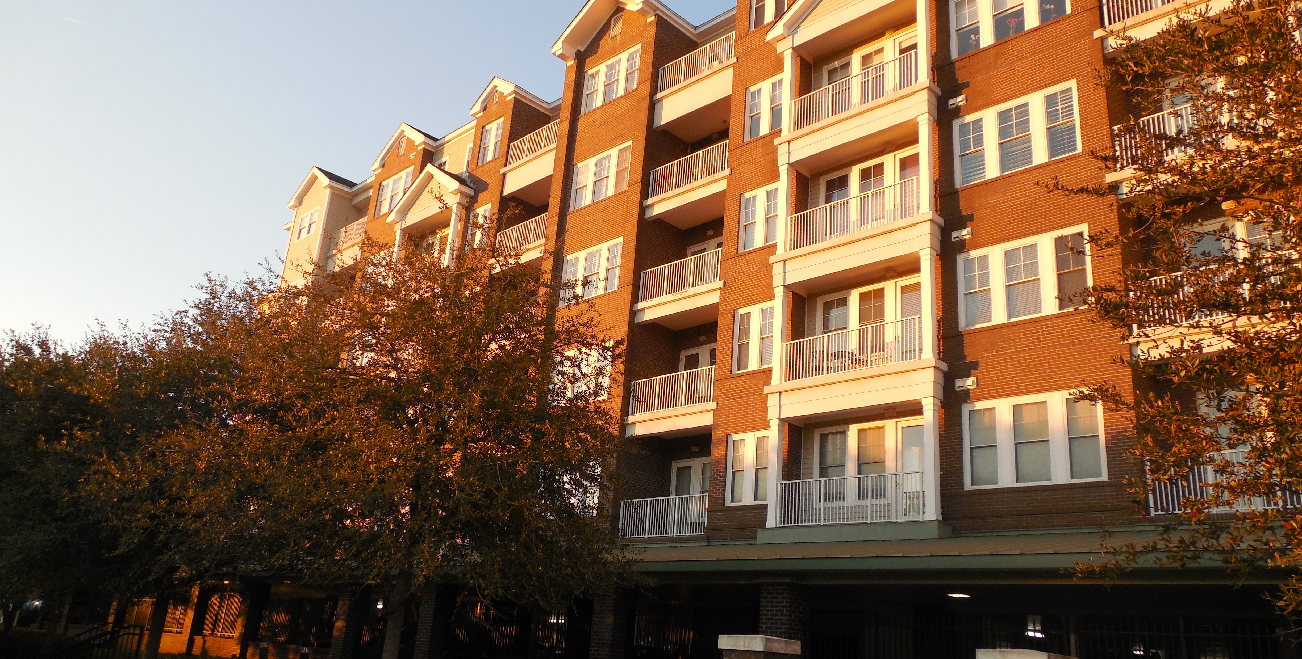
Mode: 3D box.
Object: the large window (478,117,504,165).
[{"bbox_3d":[-6.484,-7.632,38.164,1.471,1.864,0.150,-13,-25,43],"label":"large window"}]

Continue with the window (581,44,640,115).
[{"bbox_3d":[-1.365,-8.657,32.683,2.790,1.804,0.120,-13,-26,41],"label":"window"}]

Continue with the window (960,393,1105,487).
[{"bbox_3d":[7.690,2.255,19.013,2.882,1.834,0.139,-14,-26,43],"label":"window"}]

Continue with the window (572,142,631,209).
[{"bbox_3d":[-1.713,-5.230,32.204,2.920,1.833,0.150,-13,-25,43],"label":"window"}]

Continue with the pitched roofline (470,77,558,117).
[{"bbox_3d":[-5.548,-9.199,38.229,2.830,1.260,2.200,-13,-26,41],"label":"pitched roofline"}]

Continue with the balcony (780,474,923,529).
[{"bbox_3d":[4.392,3.860,21.180,3.848,1.058,0.074,-14,-26,43],"label":"balcony"}]

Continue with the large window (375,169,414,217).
[{"bbox_3d":[-11.797,-6.301,43.345,2.882,1.834,0.148,-14,-26,43],"label":"large window"}]

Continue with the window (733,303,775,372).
[{"bbox_3d":[2.688,0.216,24.526,1.303,1.787,0.120,-13,-26,41],"label":"window"}]

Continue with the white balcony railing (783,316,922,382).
[{"bbox_3d":[4.670,0.532,22.339,3.848,1.058,0.074,-14,-26,43],"label":"white balcony railing"}]

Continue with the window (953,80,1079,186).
[{"bbox_3d":[8.060,-4.297,20.836,2.786,1.787,0.120,-13,-26,41],"label":"window"}]

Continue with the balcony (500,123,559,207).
[{"bbox_3d":[-3.893,-6.188,36.266,3.608,2.294,1.942,-14,-26,43],"label":"balcony"}]

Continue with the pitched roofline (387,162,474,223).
[{"bbox_3d":[-9.095,-5.847,40.039,5.618,2.201,1.300,-13,-25,43],"label":"pitched roofline"}]

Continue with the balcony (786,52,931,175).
[{"bbox_3d":[5.499,-5.649,24.752,4.625,1.998,1.203,-14,-26,43],"label":"balcony"}]

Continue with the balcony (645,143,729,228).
[{"bbox_3d":[1.763,-4.284,29.513,3.589,1.647,1.998,-14,-26,43],"label":"balcony"}]

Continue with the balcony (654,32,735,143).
[{"bbox_3d":[1.887,-7.675,30.682,3.418,2.318,1.920,-13,-25,43],"label":"balcony"}]

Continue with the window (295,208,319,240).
[{"bbox_3d":[-17.676,-5.423,48.426,2.187,1.551,0.150,-13,-25,43],"label":"window"}]

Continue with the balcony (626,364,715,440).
[{"bbox_3d":[1.122,2.302,27.379,3.418,1.657,1.920,-13,-25,43],"label":"balcony"}]

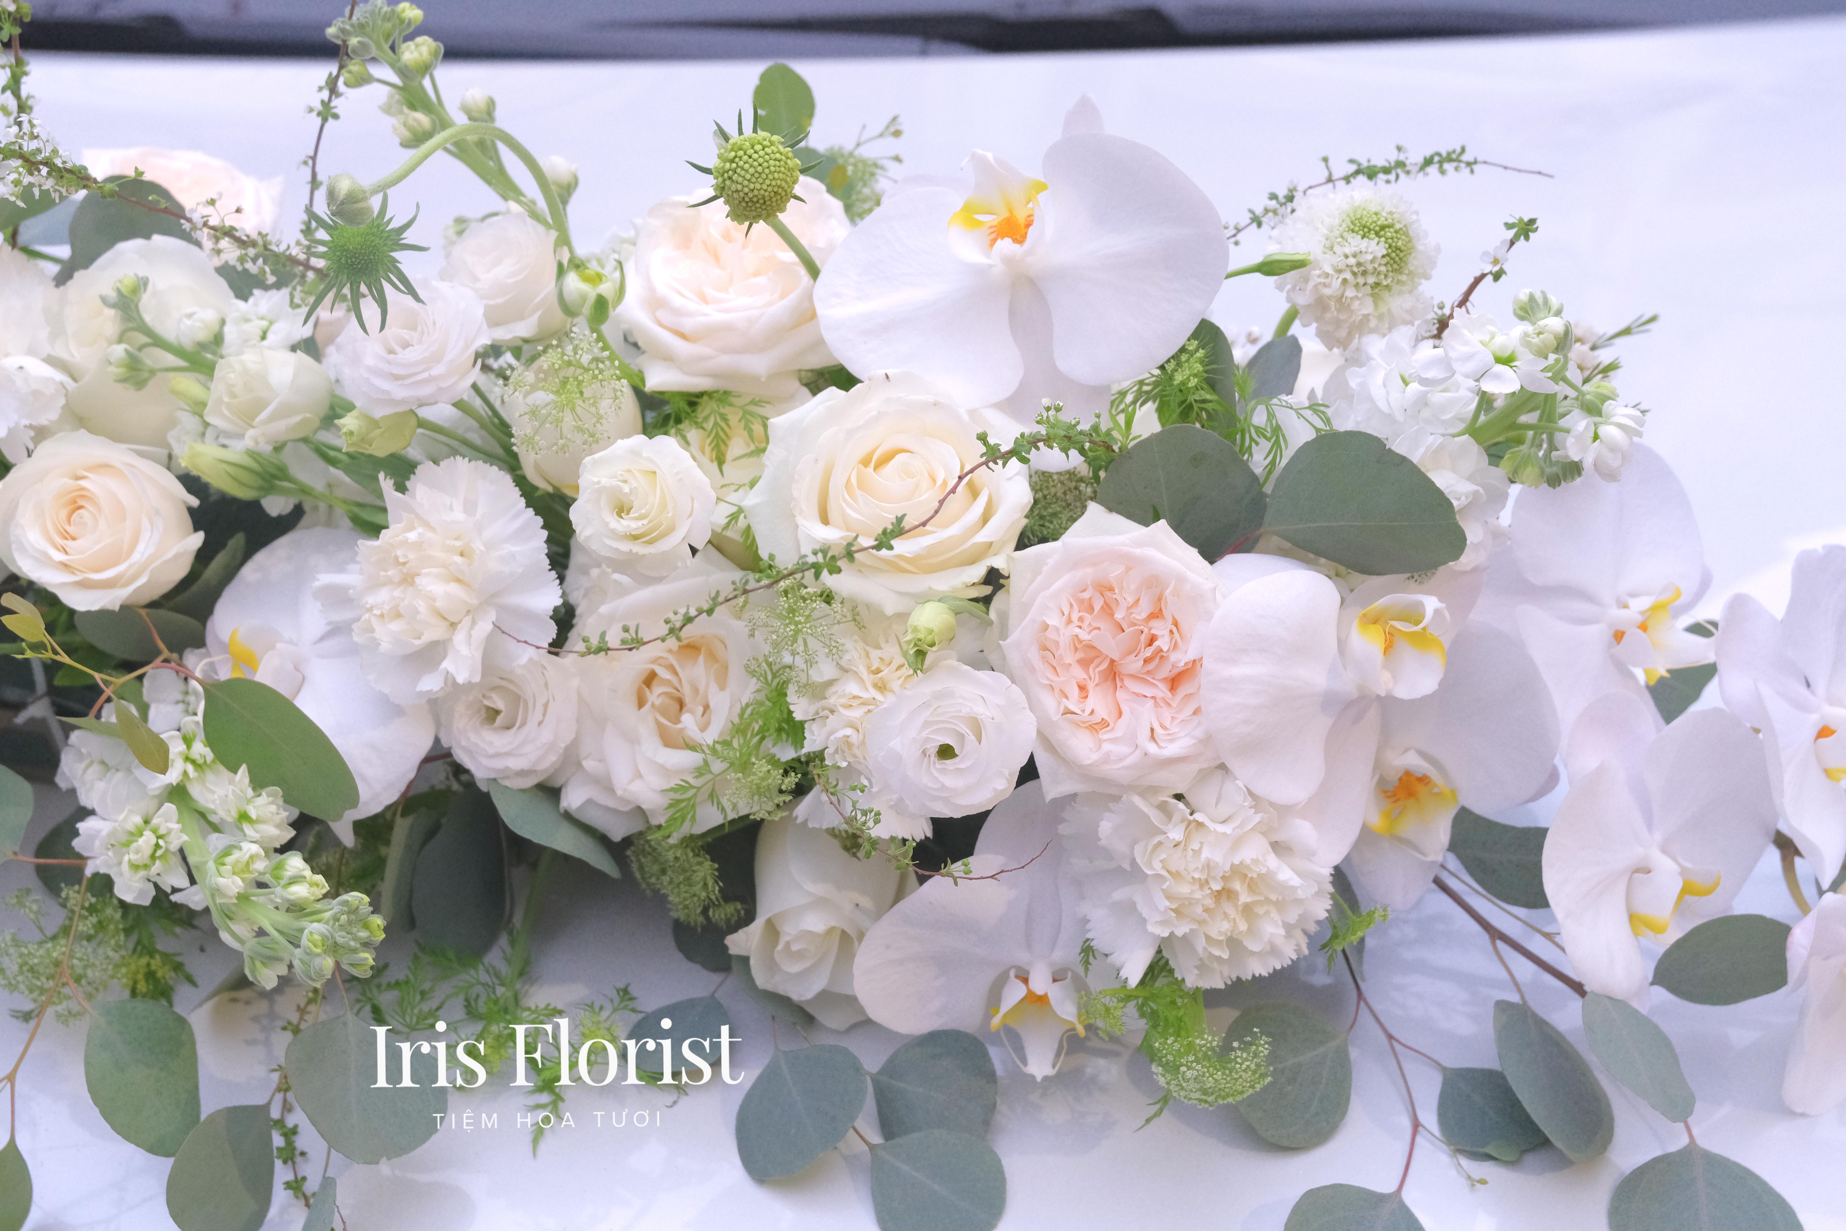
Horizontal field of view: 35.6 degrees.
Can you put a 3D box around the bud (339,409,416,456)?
[{"bbox_3d":[-0.163,-0.055,0.860,0.025,0.015,0.015,-6,60,-18],"label":"bud"}]

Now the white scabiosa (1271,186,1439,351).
[{"bbox_3d":[0.140,-0.112,0.929,0.053,0.036,0.052,-14,74,-23],"label":"white scabiosa"}]

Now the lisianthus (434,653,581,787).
[{"bbox_3d":[-0.145,0.036,1.000,0.050,0.036,0.050,0,78,1],"label":"lisianthus"}]

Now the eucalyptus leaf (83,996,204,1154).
[{"bbox_3d":[-0.267,0.158,0.985,0.043,0.008,0.057,-26,66,-5],"label":"eucalyptus leaf"}]

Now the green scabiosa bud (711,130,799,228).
[{"bbox_3d":[-0.049,-0.126,0.830,0.026,0.023,0.027,0,72,12],"label":"green scabiosa bud"}]

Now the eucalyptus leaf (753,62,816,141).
[{"bbox_3d":[-0.046,-0.169,0.950,0.021,0.006,0.029,-2,73,-7],"label":"eucalyptus leaf"}]

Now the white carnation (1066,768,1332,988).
[{"bbox_3d":[0.081,0.077,0.835,0.076,0.066,0.048,6,7,-13],"label":"white carnation"}]

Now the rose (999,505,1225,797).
[{"bbox_3d":[0.060,0.011,0.884,0.073,0.086,0.056,-2,-3,-3],"label":"rose"}]

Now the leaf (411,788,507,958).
[{"bbox_3d":[-0.147,0.080,0.905,0.031,0.056,0.009,0,12,0],"label":"leaf"}]

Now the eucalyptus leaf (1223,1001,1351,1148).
[{"bbox_3d":[0.106,0.134,0.840,0.041,0.008,0.040,-30,63,-21],"label":"eucalyptus leaf"}]

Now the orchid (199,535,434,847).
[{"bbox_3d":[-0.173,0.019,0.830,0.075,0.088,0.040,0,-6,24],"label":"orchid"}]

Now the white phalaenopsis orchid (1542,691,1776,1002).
[{"bbox_3d":[0.217,0.068,0.850,0.088,0.095,0.042,-31,25,-21],"label":"white phalaenopsis orchid"}]

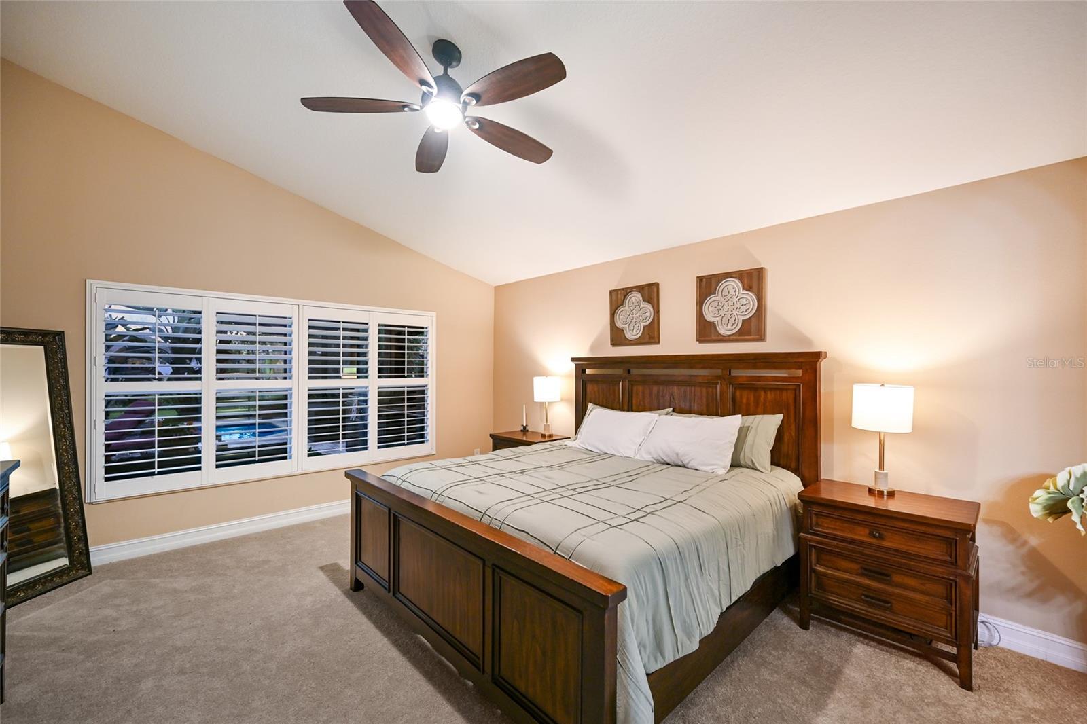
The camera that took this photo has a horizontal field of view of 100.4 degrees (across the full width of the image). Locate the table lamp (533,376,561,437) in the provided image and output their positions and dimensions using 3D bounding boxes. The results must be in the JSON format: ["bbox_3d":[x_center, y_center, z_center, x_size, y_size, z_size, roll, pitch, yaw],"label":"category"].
[{"bbox_3d":[0.034,0.449,4.542,0.268,0.605,0.268,0,-1,0],"label":"table lamp"}]

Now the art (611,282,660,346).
[{"bbox_3d":[0.795,-0.402,3.953,0.035,0.506,0.508,1,-1,-42],"label":"art"}]

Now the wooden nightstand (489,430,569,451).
[{"bbox_3d":[-0.149,1.113,4.581,0.465,0.724,0.700,1,-1,-42],"label":"wooden nightstand"}]

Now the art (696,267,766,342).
[{"bbox_3d":[1.365,-0.403,3.324,0.035,0.500,0.502,1,-1,-42],"label":"art"}]

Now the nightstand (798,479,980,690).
[{"bbox_3d":[1.784,1.075,2.354,0.465,0.724,0.700,1,-1,-44],"label":"nightstand"}]

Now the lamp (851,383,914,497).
[{"bbox_3d":[1.856,0.420,2.482,0.268,0.594,0.268,1,-1,-42],"label":"lamp"}]

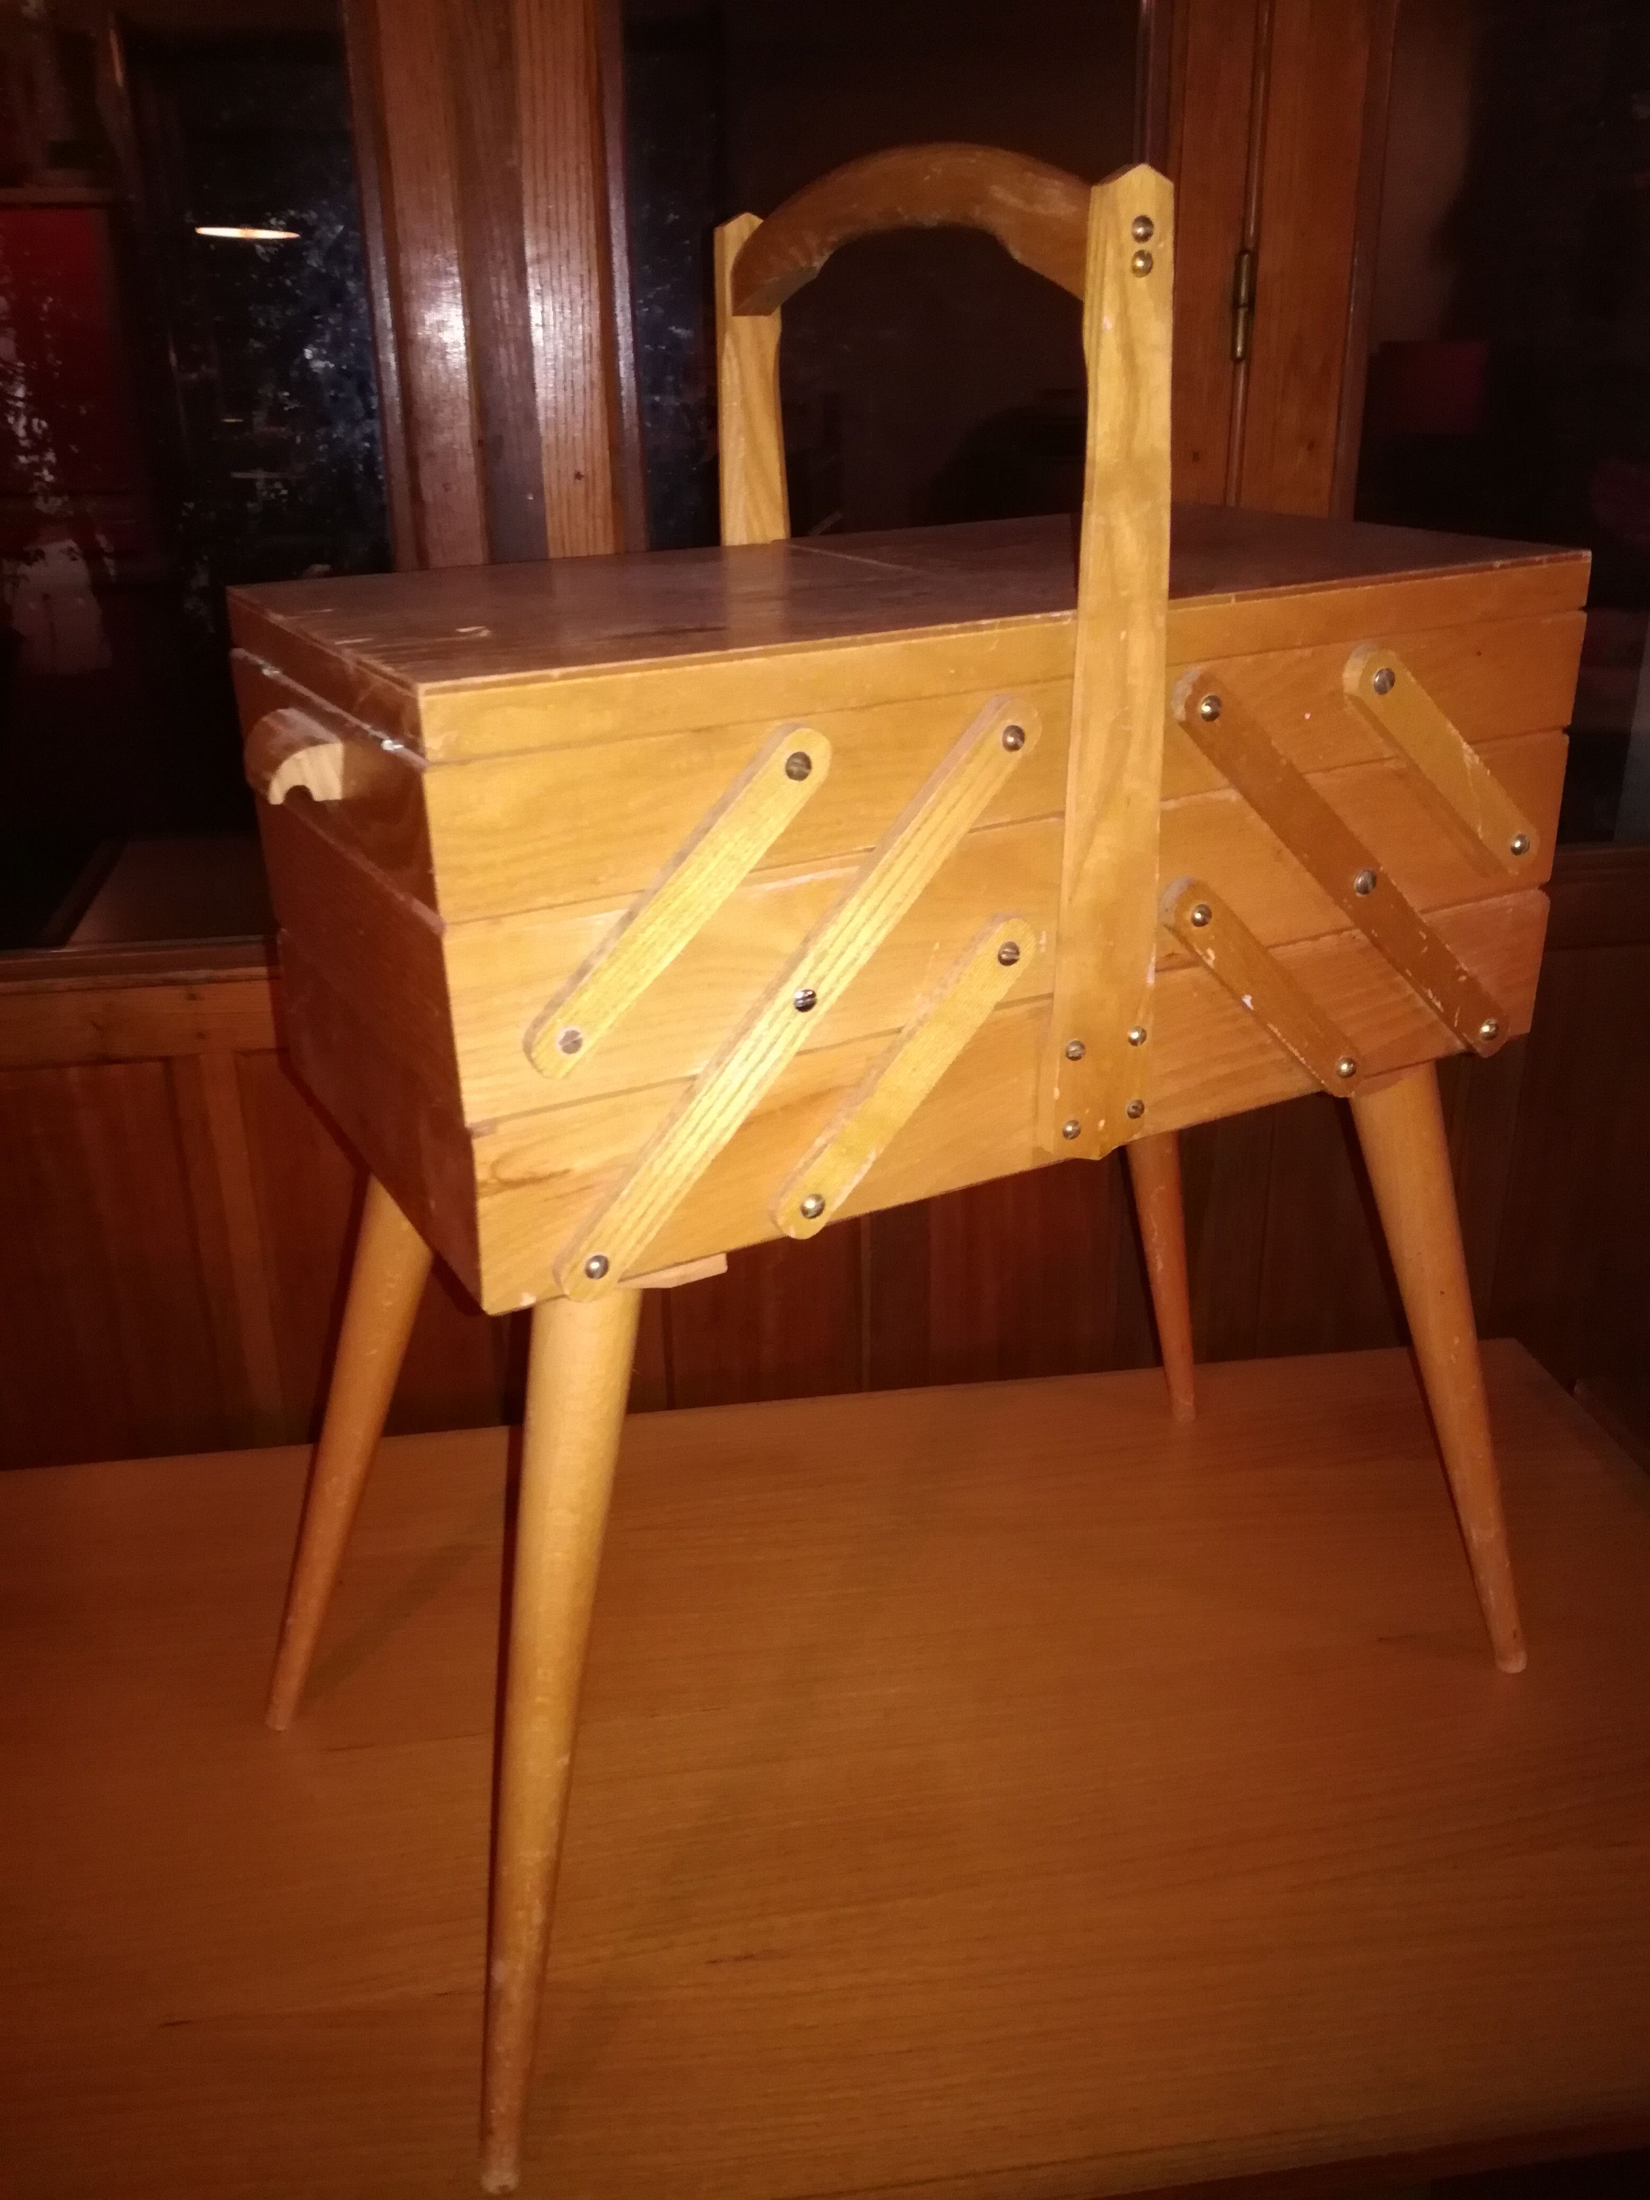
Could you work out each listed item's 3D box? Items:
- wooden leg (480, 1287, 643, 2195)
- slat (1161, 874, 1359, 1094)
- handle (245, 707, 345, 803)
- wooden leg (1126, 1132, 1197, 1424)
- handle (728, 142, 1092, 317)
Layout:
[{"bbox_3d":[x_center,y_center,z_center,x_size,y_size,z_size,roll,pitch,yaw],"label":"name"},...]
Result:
[{"bbox_3d":[-0.096,0.218,0.585,0.036,0.351,0.036,1,12,-31],"label":"wooden leg"},{"bbox_3d":[0.159,-0.038,0.613,0.125,0.019,0.008,36,-1,-36],"label":"slat"},{"bbox_3d":[-0.167,-0.106,0.536,0.021,0.020,0.053,-14,26,-26],"label":"handle"},{"bbox_3d":[0.185,0.054,0.945,0.036,0.353,0.036,-29,39,-18],"label":"wooden leg"},{"bbox_3d":[0.028,-0.293,0.577,0.018,0.047,0.240,-14,26,-26],"label":"handle"}]

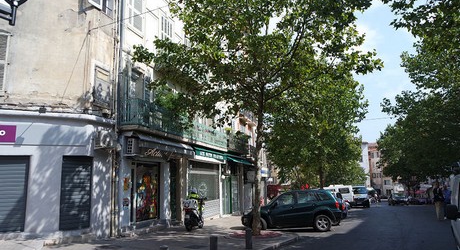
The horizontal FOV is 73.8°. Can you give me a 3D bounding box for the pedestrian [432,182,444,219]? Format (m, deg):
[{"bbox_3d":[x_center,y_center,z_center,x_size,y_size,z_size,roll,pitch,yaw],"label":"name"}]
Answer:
[{"bbox_3d":[10.170,3.743,14.987,0.520,1.770,0.400,-9,-13,32],"label":"pedestrian"}]

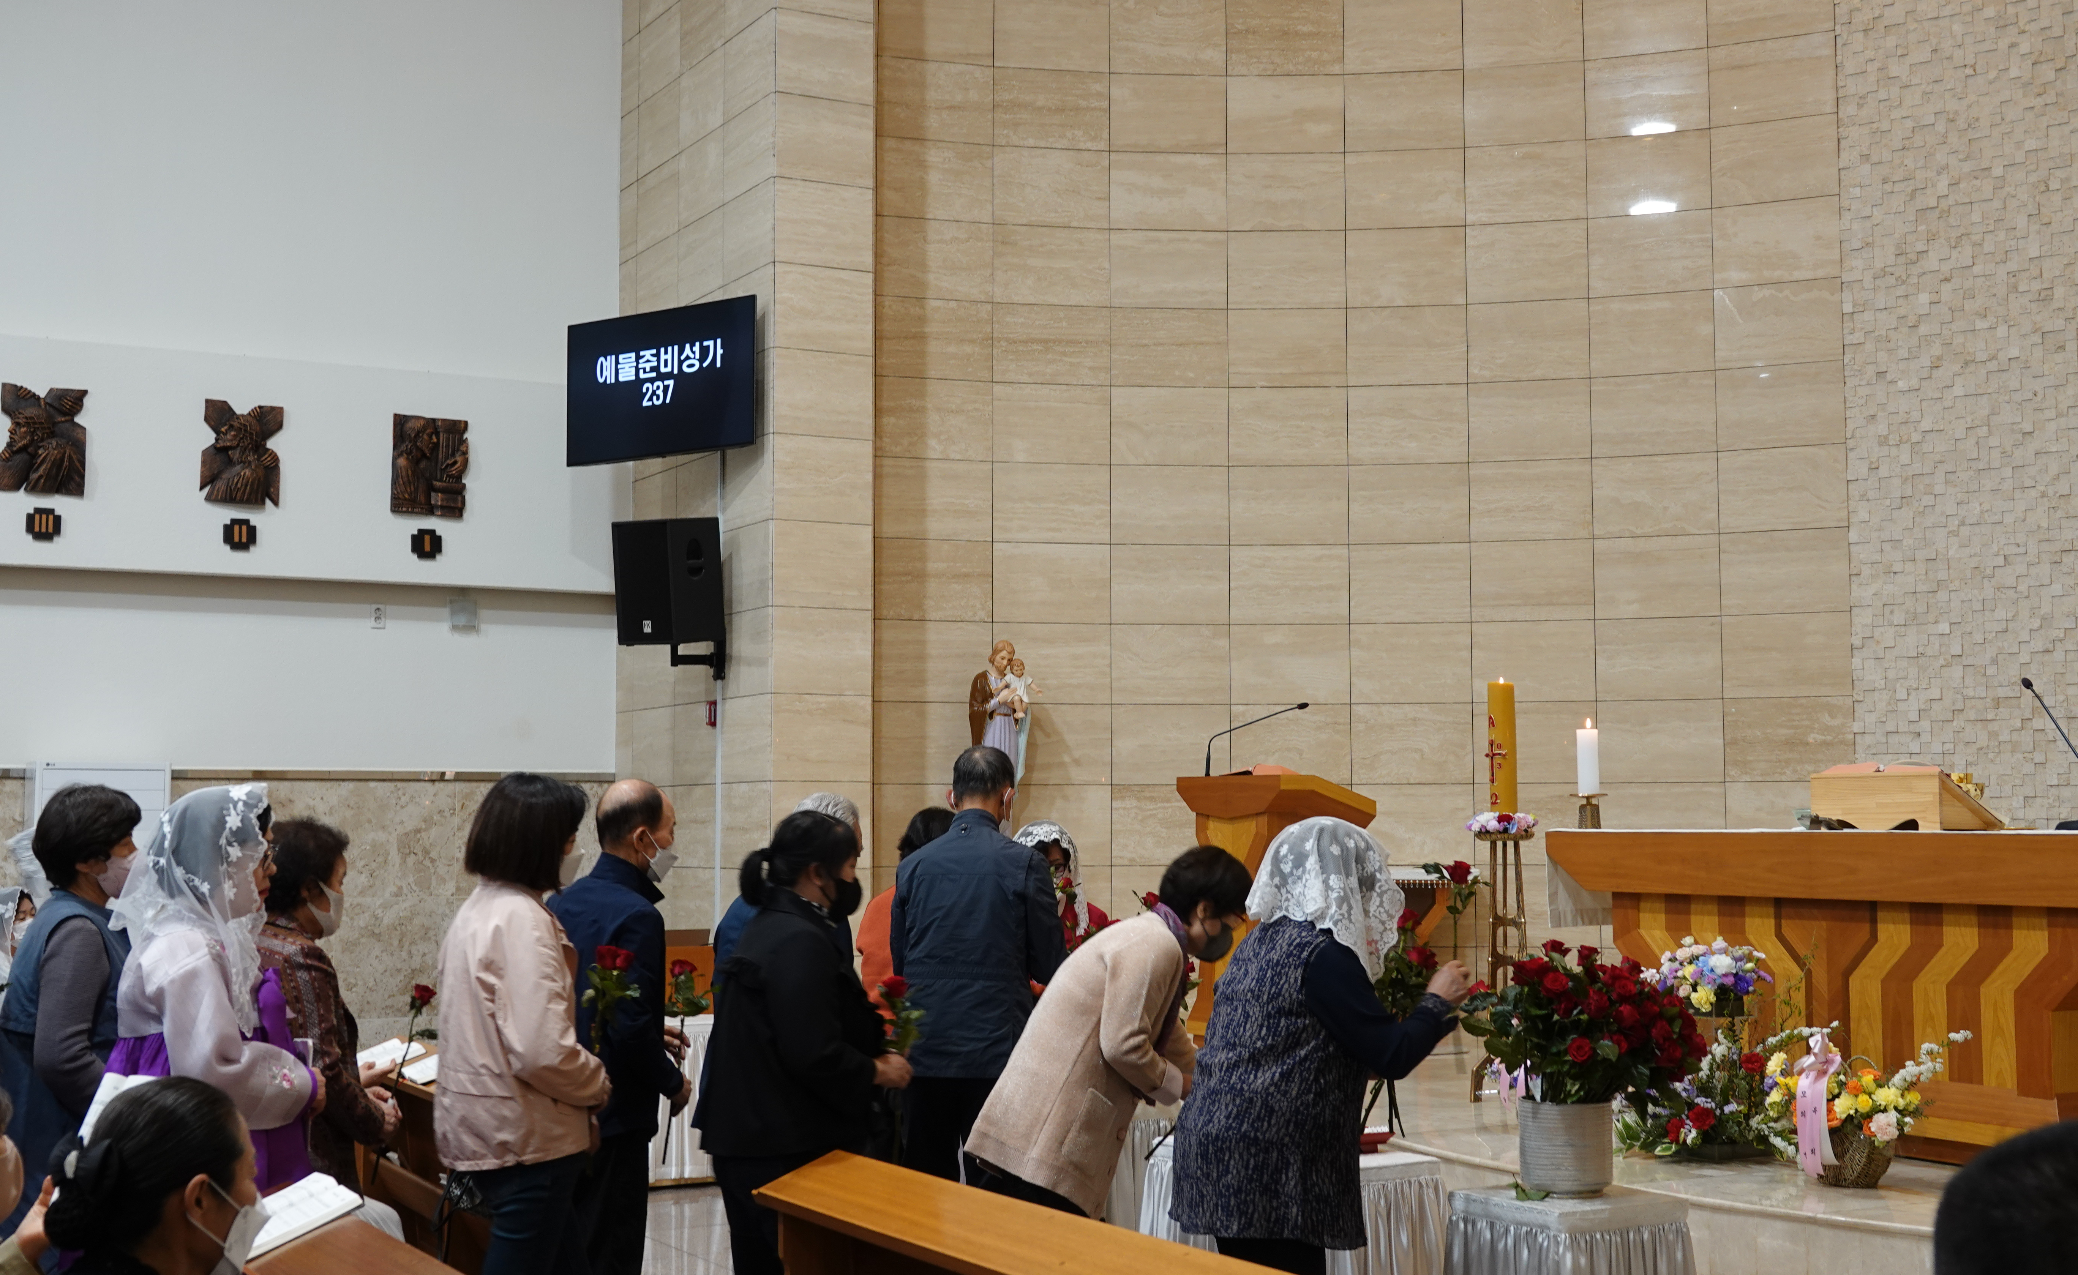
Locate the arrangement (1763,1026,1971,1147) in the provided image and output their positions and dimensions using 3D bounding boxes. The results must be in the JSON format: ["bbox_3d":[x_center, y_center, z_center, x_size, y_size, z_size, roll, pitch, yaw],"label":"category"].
[{"bbox_3d":[2.322,1.262,6.480,0.530,0.310,0.380,-2,-5,27],"label":"arrangement"}]

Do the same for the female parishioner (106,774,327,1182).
[{"bbox_3d":[-1.575,1.035,4.312,0.500,1.515,0.500,1,-5,-17],"label":"female parishioner"}]

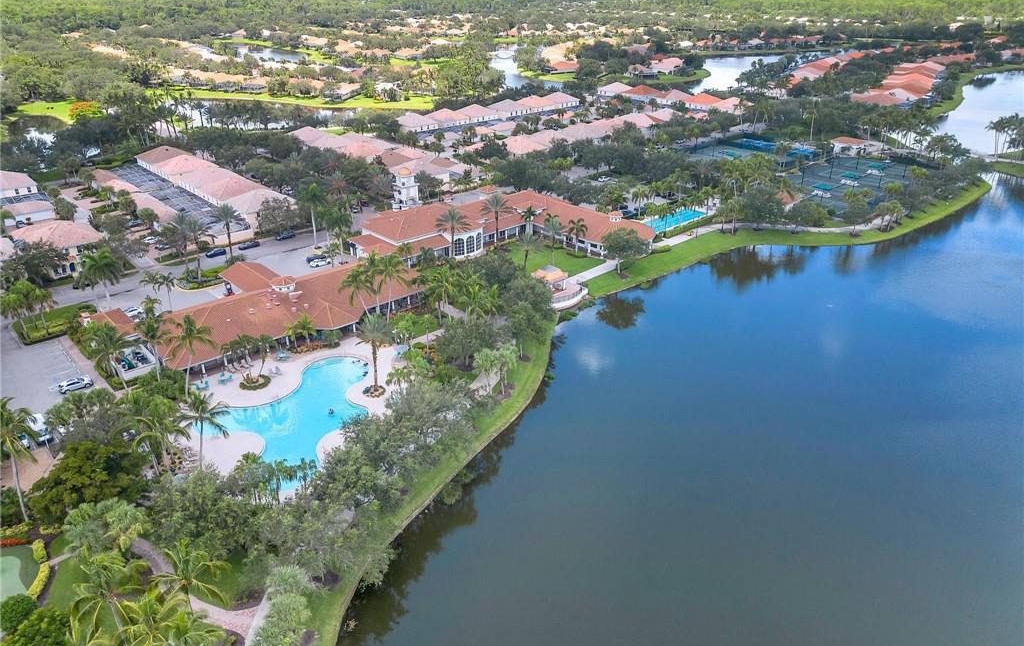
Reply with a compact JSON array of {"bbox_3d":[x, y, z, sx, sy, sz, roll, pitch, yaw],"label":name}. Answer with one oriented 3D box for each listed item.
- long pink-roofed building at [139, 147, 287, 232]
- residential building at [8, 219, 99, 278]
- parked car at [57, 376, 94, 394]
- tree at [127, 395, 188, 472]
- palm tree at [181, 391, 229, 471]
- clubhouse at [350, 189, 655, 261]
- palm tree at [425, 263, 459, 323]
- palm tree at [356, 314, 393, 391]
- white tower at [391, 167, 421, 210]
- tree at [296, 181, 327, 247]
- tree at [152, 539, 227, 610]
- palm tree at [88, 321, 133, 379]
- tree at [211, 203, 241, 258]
[{"bbox_3d":[-84.980,-39.410,200.390,13.500,8.800,81.200,-22,34,-38],"label":"long pink-roofed building"},{"bbox_3d":[-99.140,-17.070,155.070,13.500,8.800,14.000,-23,35,-39],"label":"residential building"},{"bbox_3d":[-67.700,9.280,110.000,4.600,1.600,1.870,-20,33,-35],"label":"parked car"},{"bbox_3d":[-44.250,14.330,88.970,7.300,11.300,7.300,0,26,0],"label":"tree"},{"bbox_3d":[-38.690,14.110,88.660,6.200,12.000,6.200,0,26,0],"label":"palm tree"},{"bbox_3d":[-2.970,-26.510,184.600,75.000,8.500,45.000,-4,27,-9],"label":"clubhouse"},{"bbox_3d":[-12.690,-4.520,127.110,6.000,11.500,6.000,0,26,0],"label":"palm tree"},{"bbox_3d":[-21.870,5.110,115.360,5.910,13.760,5.910,-5,27,-11],"label":"palm tree"},{"bbox_3d":[-29.760,-36.240,198.200,6.000,13.710,6.000,-18,32,-31],"label":"white tower"},{"bbox_3d":[-48.870,-26.330,175.430,7.310,16.300,7.310,-7,27,-14],"label":"tree"},{"bbox_3d":[-28.480,25.910,63.690,7.200,13.000,7.200,0,26,0],"label":"tree"},{"bbox_3d":[-65.100,5.540,117.280,7.970,11.200,7.970,-16,31,-29],"label":"palm tree"},{"bbox_3d":[-67.170,-21.500,169.310,7.780,13.100,7.780,-10,28,-20],"label":"tree"}]

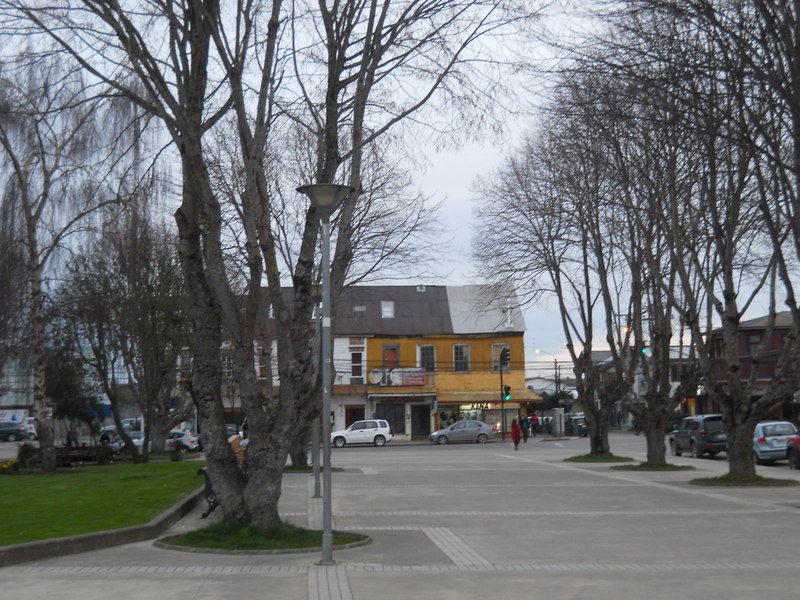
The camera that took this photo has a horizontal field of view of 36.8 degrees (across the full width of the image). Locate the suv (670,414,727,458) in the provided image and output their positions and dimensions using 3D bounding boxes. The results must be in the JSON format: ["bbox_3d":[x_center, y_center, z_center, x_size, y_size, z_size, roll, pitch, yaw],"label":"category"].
[{"bbox_3d":[12.545,5.542,49.351,1.780,1.730,4.550,0,-5,-4],"label":"suv"}]

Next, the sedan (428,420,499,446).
[{"bbox_3d":[3.992,8.324,75.813,4.300,1.490,1.690,0,-5,-4],"label":"sedan"}]

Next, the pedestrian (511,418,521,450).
[{"bbox_3d":[5.945,6.912,61.874,0.520,1.610,0.400,-2,-6,18],"label":"pedestrian"}]

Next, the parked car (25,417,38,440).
[{"bbox_3d":[-27.308,9.743,91.083,4.200,1.800,1.750,0,-5,-4],"label":"parked car"}]

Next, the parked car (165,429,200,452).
[{"bbox_3d":[-14.424,8.516,72.932,4.450,1.470,1.740,0,-5,-4],"label":"parked car"}]

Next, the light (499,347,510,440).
[{"bbox_3d":[6.756,6.027,77.275,0.500,5.950,0.600,-4,-6,30],"label":"light"}]

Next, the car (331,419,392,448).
[{"bbox_3d":[-2.509,8.222,74.253,4.150,1.720,1.760,0,-5,-4],"label":"car"}]

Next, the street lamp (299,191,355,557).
[{"bbox_3d":[-0.832,0.815,13.597,0.680,4.260,0.680,0,-5,-4],"label":"street lamp"}]

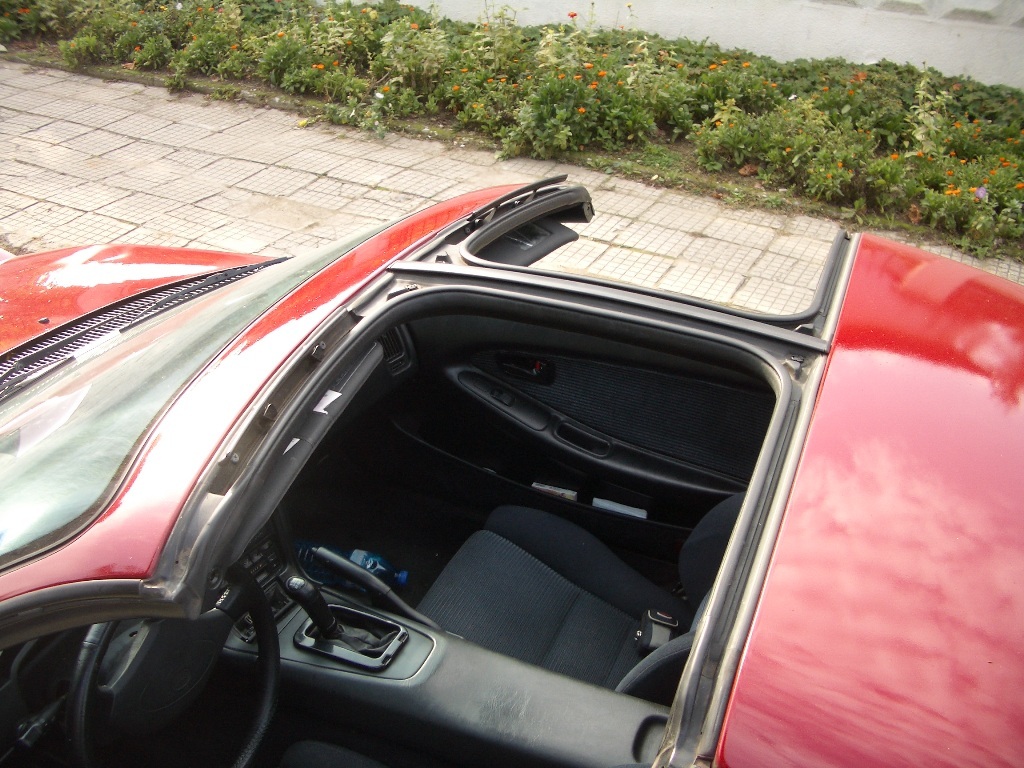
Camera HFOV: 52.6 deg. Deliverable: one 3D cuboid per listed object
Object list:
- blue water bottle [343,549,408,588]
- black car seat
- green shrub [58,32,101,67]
[{"bbox_3d":[-0.378,0.404,2.311,0.300,0.088,0.088,9,32,12],"label":"blue water bottle"},{"bbox_3d":[0.277,0.321,1.785,0.840,0.840,0.520,12,32,16],"label":"black car seat"},{"bbox_3d":[-2.807,-2.171,6.721,0.280,0.190,0.260,-10,33,-19],"label":"green shrub"}]

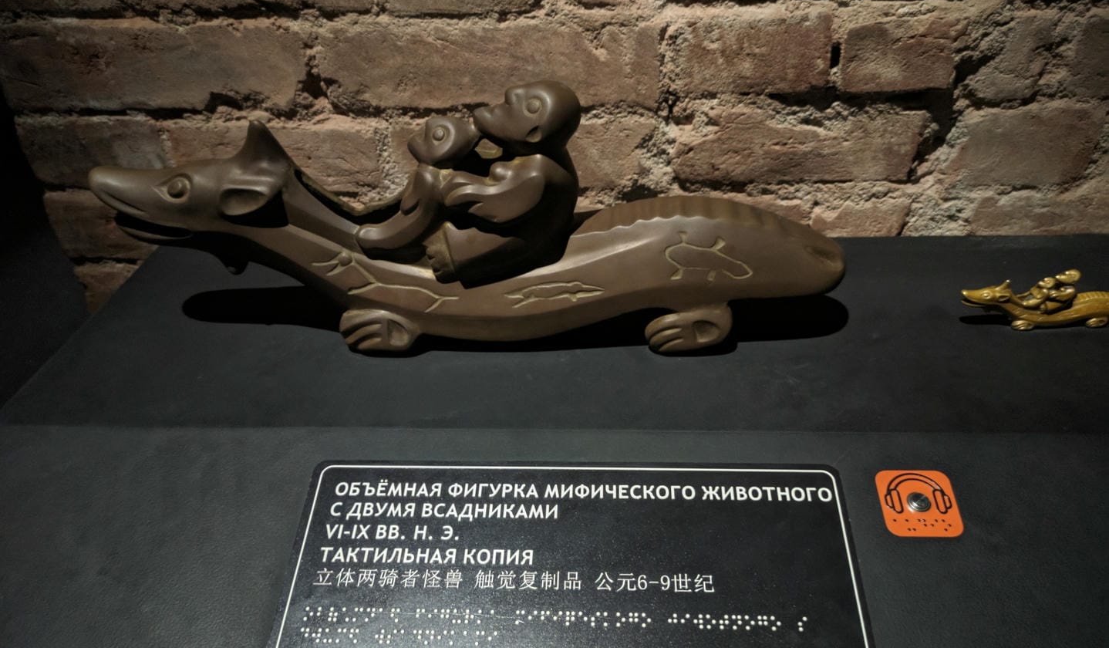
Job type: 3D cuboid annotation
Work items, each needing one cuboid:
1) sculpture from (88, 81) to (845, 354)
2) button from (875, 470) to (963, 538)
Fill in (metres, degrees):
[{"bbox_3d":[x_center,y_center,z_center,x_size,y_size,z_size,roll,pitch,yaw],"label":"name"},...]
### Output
[{"bbox_3d":[-0.057,-0.071,0.519,0.492,0.165,0.082,0,33,4],"label":"sculpture"},{"bbox_3d":[0.191,0.094,0.420,0.039,0.005,0.039,0,50,4],"label":"button"}]

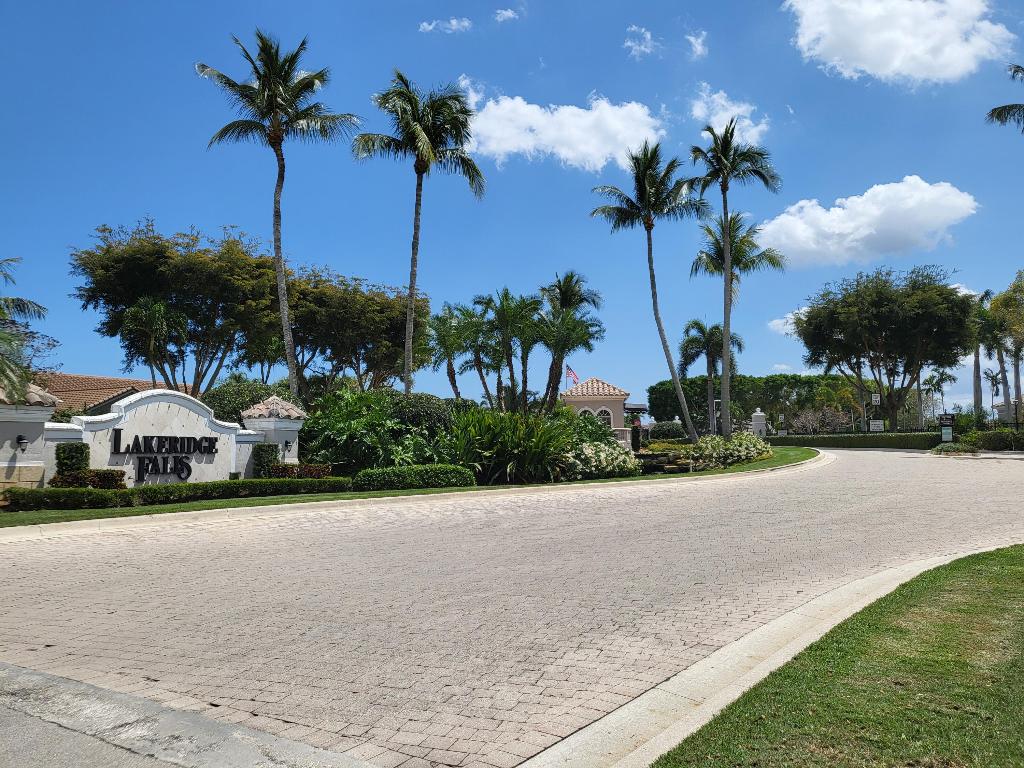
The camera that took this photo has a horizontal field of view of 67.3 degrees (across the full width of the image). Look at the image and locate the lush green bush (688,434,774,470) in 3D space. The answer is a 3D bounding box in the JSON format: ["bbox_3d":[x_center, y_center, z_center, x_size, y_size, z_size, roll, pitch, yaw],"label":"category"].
[{"bbox_3d":[7.929,2.423,27.908,3.050,1.320,2.000,0,-3,0],"label":"lush green bush"}]

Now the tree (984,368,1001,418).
[{"bbox_3d":[44.991,1.805,72.013,1.500,6.530,1.600,0,-3,0],"label":"tree"}]

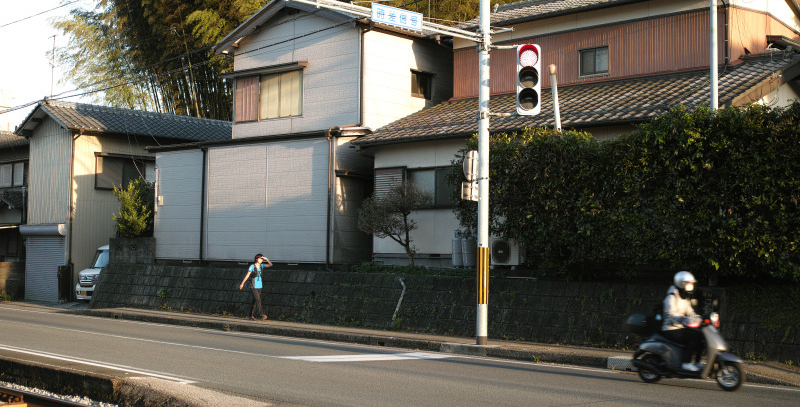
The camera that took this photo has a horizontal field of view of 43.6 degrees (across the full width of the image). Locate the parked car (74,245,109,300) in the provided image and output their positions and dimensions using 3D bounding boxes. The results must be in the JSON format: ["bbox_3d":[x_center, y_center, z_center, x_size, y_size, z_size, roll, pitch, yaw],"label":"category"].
[{"bbox_3d":[-8.645,2.324,32.760,1.475,1.790,3.400,-2,-4,44],"label":"parked car"}]

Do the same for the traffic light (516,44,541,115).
[{"bbox_3d":[2.274,-2.180,17.650,0.430,1.250,0.360,0,-3,9],"label":"traffic light"}]

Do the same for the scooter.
[{"bbox_3d":[4.062,2.095,14.200,1.800,1.070,0.680,-2,-4,42],"label":"scooter"}]

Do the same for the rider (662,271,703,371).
[{"bbox_3d":[3.999,1.670,14.150,0.680,1.380,0.520,-2,-4,42],"label":"rider"}]

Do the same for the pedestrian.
[{"bbox_3d":[-3.459,2.020,24.100,0.620,1.620,0.550,4,-4,-41],"label":"pedestrian"}]

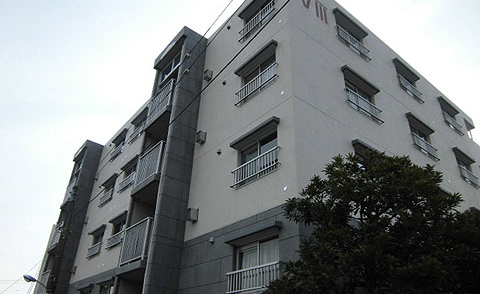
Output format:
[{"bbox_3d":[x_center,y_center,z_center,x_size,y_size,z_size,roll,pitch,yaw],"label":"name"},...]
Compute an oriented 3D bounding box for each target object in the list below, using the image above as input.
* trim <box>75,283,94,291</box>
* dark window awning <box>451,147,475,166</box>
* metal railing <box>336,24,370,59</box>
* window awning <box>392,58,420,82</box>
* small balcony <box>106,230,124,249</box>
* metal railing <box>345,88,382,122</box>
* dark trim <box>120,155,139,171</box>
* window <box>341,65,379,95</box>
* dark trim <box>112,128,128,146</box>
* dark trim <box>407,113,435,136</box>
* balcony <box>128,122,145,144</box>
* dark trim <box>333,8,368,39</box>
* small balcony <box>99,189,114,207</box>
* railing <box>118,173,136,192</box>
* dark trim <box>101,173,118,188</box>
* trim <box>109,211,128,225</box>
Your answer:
[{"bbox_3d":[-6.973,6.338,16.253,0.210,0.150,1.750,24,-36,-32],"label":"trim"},{"bbox_3d":[9.759,0.388,15.661,1.740,0.130,0.200,23,-36,-32],"label":"dark window awning"},{"bbox_3d":[3.849,-3.429,12.146,1.770,0.490,0.140,24,-36,-31],"label":"metal railing"},{"bbox_3d":[6.996,-3.237,15.070,1.828,0.116,0.196,23,-36,-31],"label":"window awning"},{"bbox_3d":[-5.454,4.090,15.739,0.102,0.472,1.846,23,-36,-31],"label":"small balcony"},{"bbox_3d":[3.931,-1.256,11.338,1.840,0.480,0.110,24,-36,-32],"label":"metal railing"},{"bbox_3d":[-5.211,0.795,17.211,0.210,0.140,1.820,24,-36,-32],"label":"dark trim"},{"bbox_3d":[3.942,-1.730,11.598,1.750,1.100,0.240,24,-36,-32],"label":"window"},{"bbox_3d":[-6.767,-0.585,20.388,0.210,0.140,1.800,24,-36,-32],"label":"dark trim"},{"bbox_3d":[6.606,-0.832,13.169,1.700,0.140,0.220,24,-36,-31],"label":"dark trim"},{"bbox_3d":[-5.047,-0.574,17.749,0.140,0.490,1.810,24,-36,-31],"label":"balcony"},{"bbox_3d":[3.914,-4.307,12.622,1.770,0.130,0.220,24,-36,-31],"label":"dark trim"},{"bbox_3d":[-6.876,2.677,18.551,0.110,0.470,1.760,24,-36,-32],"label":"small balcony"},{"bbox_3d":[-5.151,1.642,16.456,0.140,0.465,1.810,24,-36,-31],"label":"railing"},{"bbox_3d":[-6.753,1.747,18.714,0.220,0.130,1.790,24,-36,-31],"label":"dark trim"},{"bbox_3d":[-5.458,3.185,16.238,0.196,0.116,1.828,23,-36,-31],"label":"trim"}]

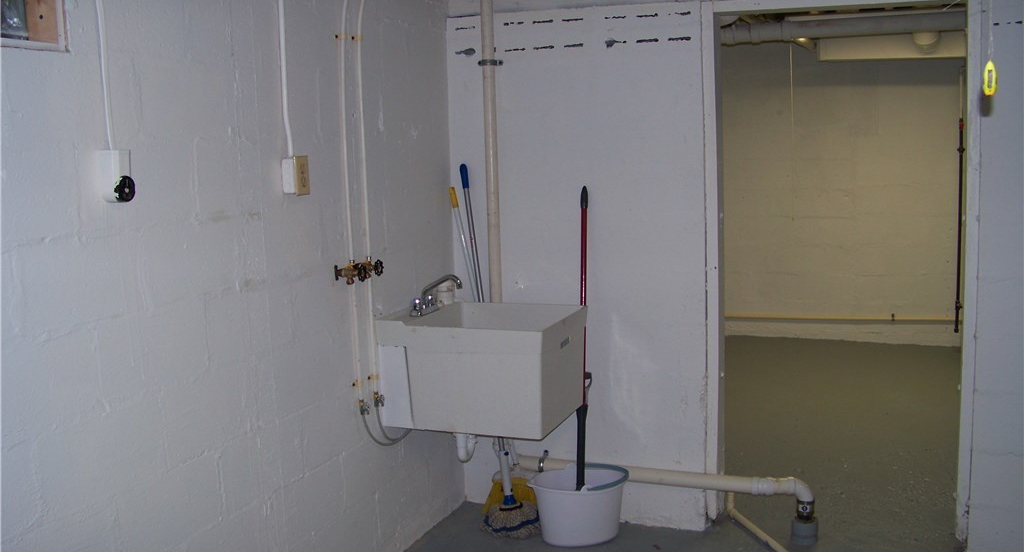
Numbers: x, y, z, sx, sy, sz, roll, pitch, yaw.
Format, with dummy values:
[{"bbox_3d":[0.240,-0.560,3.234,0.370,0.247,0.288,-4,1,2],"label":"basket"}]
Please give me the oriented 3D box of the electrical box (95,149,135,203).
[{"bbox_3d":[-0.902,-0.228,2.229,0.062,0.119,0.052,1,8,22],"label":"electrical box"}]

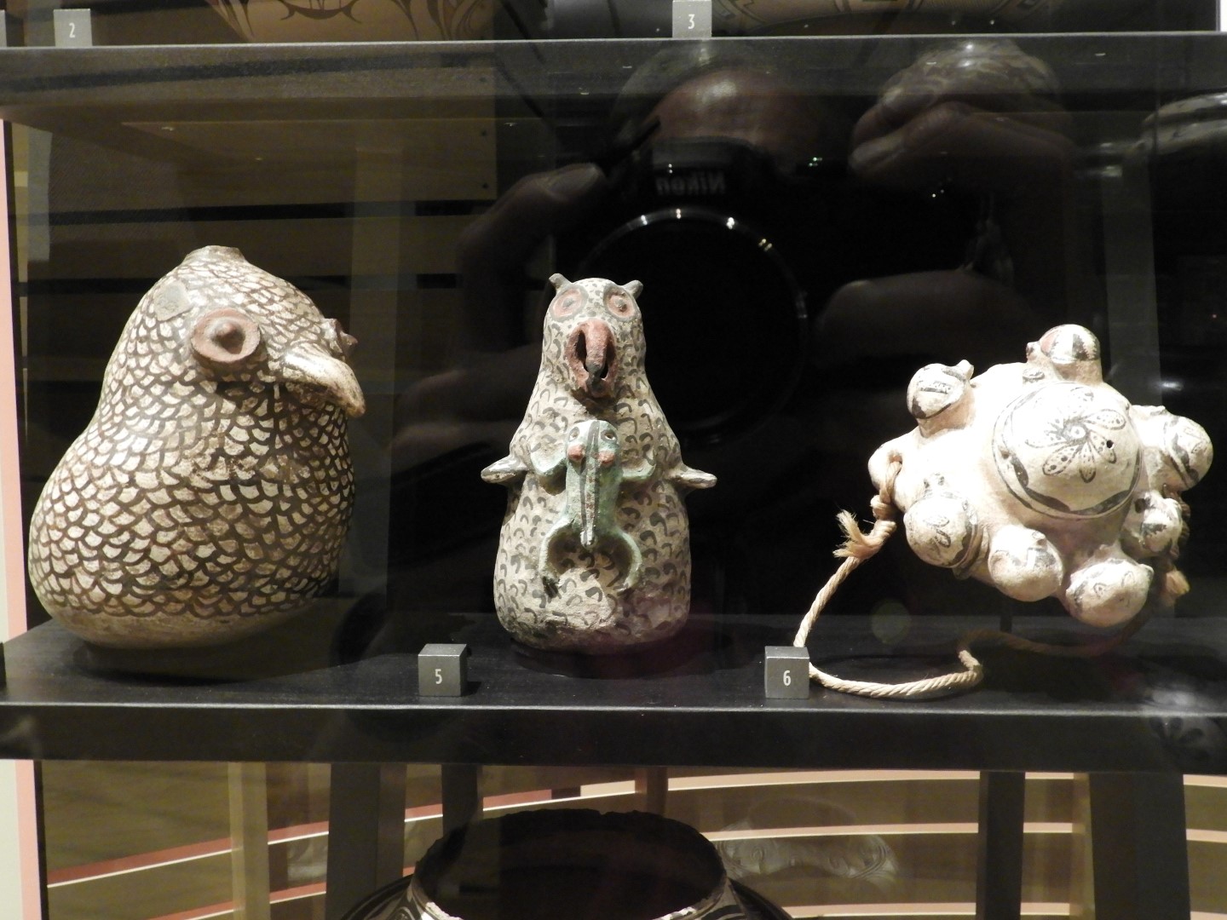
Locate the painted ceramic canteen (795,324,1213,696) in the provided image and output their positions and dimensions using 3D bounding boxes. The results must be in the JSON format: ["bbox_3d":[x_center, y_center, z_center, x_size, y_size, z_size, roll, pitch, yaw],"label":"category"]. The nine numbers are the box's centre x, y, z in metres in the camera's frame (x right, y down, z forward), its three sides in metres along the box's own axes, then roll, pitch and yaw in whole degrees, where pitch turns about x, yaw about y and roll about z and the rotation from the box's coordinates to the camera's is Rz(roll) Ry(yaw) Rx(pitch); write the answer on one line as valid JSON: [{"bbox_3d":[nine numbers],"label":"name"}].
[{"bbox_3d":[0.207,0.018,0.649,0.227,0.175,0.136,0,7,2],"label":"painted ceramic canteen"}]

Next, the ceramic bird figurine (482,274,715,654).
[{"bbox_3d":[-0.008,0.002,0.654,0.123,0.195,0.114,0,7,0],"label":"ceramic bird figurine"}]

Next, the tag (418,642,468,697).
[{"bbox_3d":[-0.083,0.103,0.608,0.020,0.020,0.020,0,7,3],"label":"tag"}]

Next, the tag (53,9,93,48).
[{"bbox_3d":[-0.287,-0.231,0.670,0.020,0.020,0.020,0,7,4],"label":"tag"}]

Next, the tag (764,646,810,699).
[{"bbox_3d":[0.084,0.103,0.601,0.020,0.020,0.020,0,7,5],"label":"tag"}]

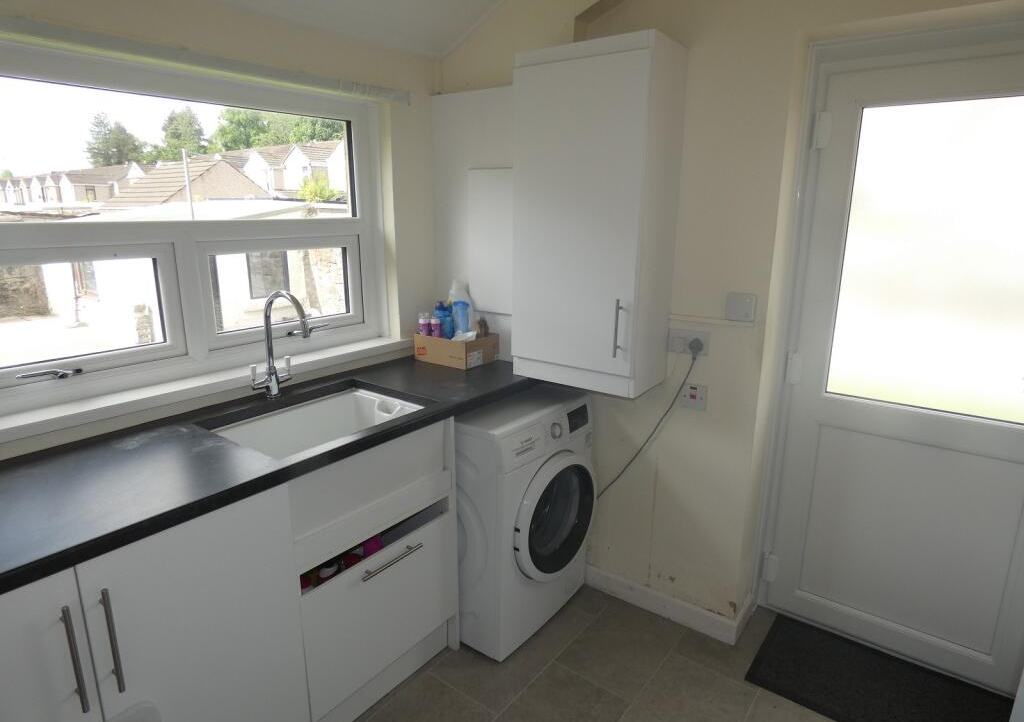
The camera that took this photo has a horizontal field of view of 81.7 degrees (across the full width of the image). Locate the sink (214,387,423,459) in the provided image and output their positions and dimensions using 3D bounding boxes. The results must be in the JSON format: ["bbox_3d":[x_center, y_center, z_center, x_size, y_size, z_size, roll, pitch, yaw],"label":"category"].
[{"bbox_3d":[-0.574,0.297,1.877,0.460,0.205,0.585,10,17,35],"label":"sink"}]

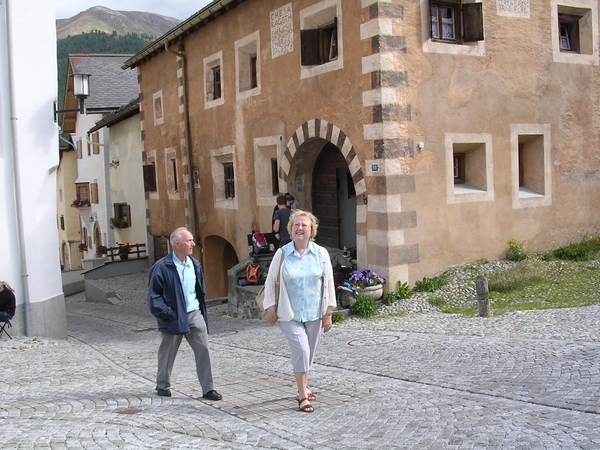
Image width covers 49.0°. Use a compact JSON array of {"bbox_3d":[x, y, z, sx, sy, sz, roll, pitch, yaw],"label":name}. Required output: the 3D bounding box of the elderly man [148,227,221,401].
[{"bbox_3d":[-1.121,0.848,6.420,0.580,1.640,0.520,2,6,44],"label":"elderly man"}]

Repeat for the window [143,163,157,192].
[{"bbox_3d":[-5.040,-1.546,21.937,0.250,0.900,0.780,-5,5,-30],"label":"window"}]

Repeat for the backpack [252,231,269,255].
[{"bbox_3d":[-0.828,0.373,13.800,0.320,0.500,0.270,-5,-9,-27],"label":"backpack"}]

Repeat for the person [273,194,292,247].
[{"bbox_3d":[-0.291,0.245,13.064,0.480,1.680,0.380,-1,4,12],"label":"person"}]

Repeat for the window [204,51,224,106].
[{"bbox_3d":[-2.151,-3.749,17.177,0.250,1.304,1.304,-5,5,-29],"label":"window"}]

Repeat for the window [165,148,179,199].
[{"bbox_3d":[-3.844,-1.562,20.220,0.220,1.600,0.913,-5,5,-30],"label":"window"}]

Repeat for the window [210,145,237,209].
[{"bbox_3d":[-1.857,-1.211,17.038,0.250,1.539,1.553,-5,5,-29],"label":"window"}]

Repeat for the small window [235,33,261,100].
[{"bbox_3d":[-1.115,-3.672,15.362,0.270,1.394,1.326,-5,5,-29],"label":"small window"}]

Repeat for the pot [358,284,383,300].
[{"bbox_3d":[1.069,1.161,11.000,0.630,0.280,0.630,-2,4,0],"label":"pot"}]

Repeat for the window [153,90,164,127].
[{"bbox_3d":[-4.418,-3.676,20.825,0.160,1.007,0.850,-5,5,-30],"label":"window"}]

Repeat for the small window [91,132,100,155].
[{"bbox_3d":[-10.556,-4.207,34.000,0.220,1.150,0.950,-5,5,-35],"label":"small window"}]

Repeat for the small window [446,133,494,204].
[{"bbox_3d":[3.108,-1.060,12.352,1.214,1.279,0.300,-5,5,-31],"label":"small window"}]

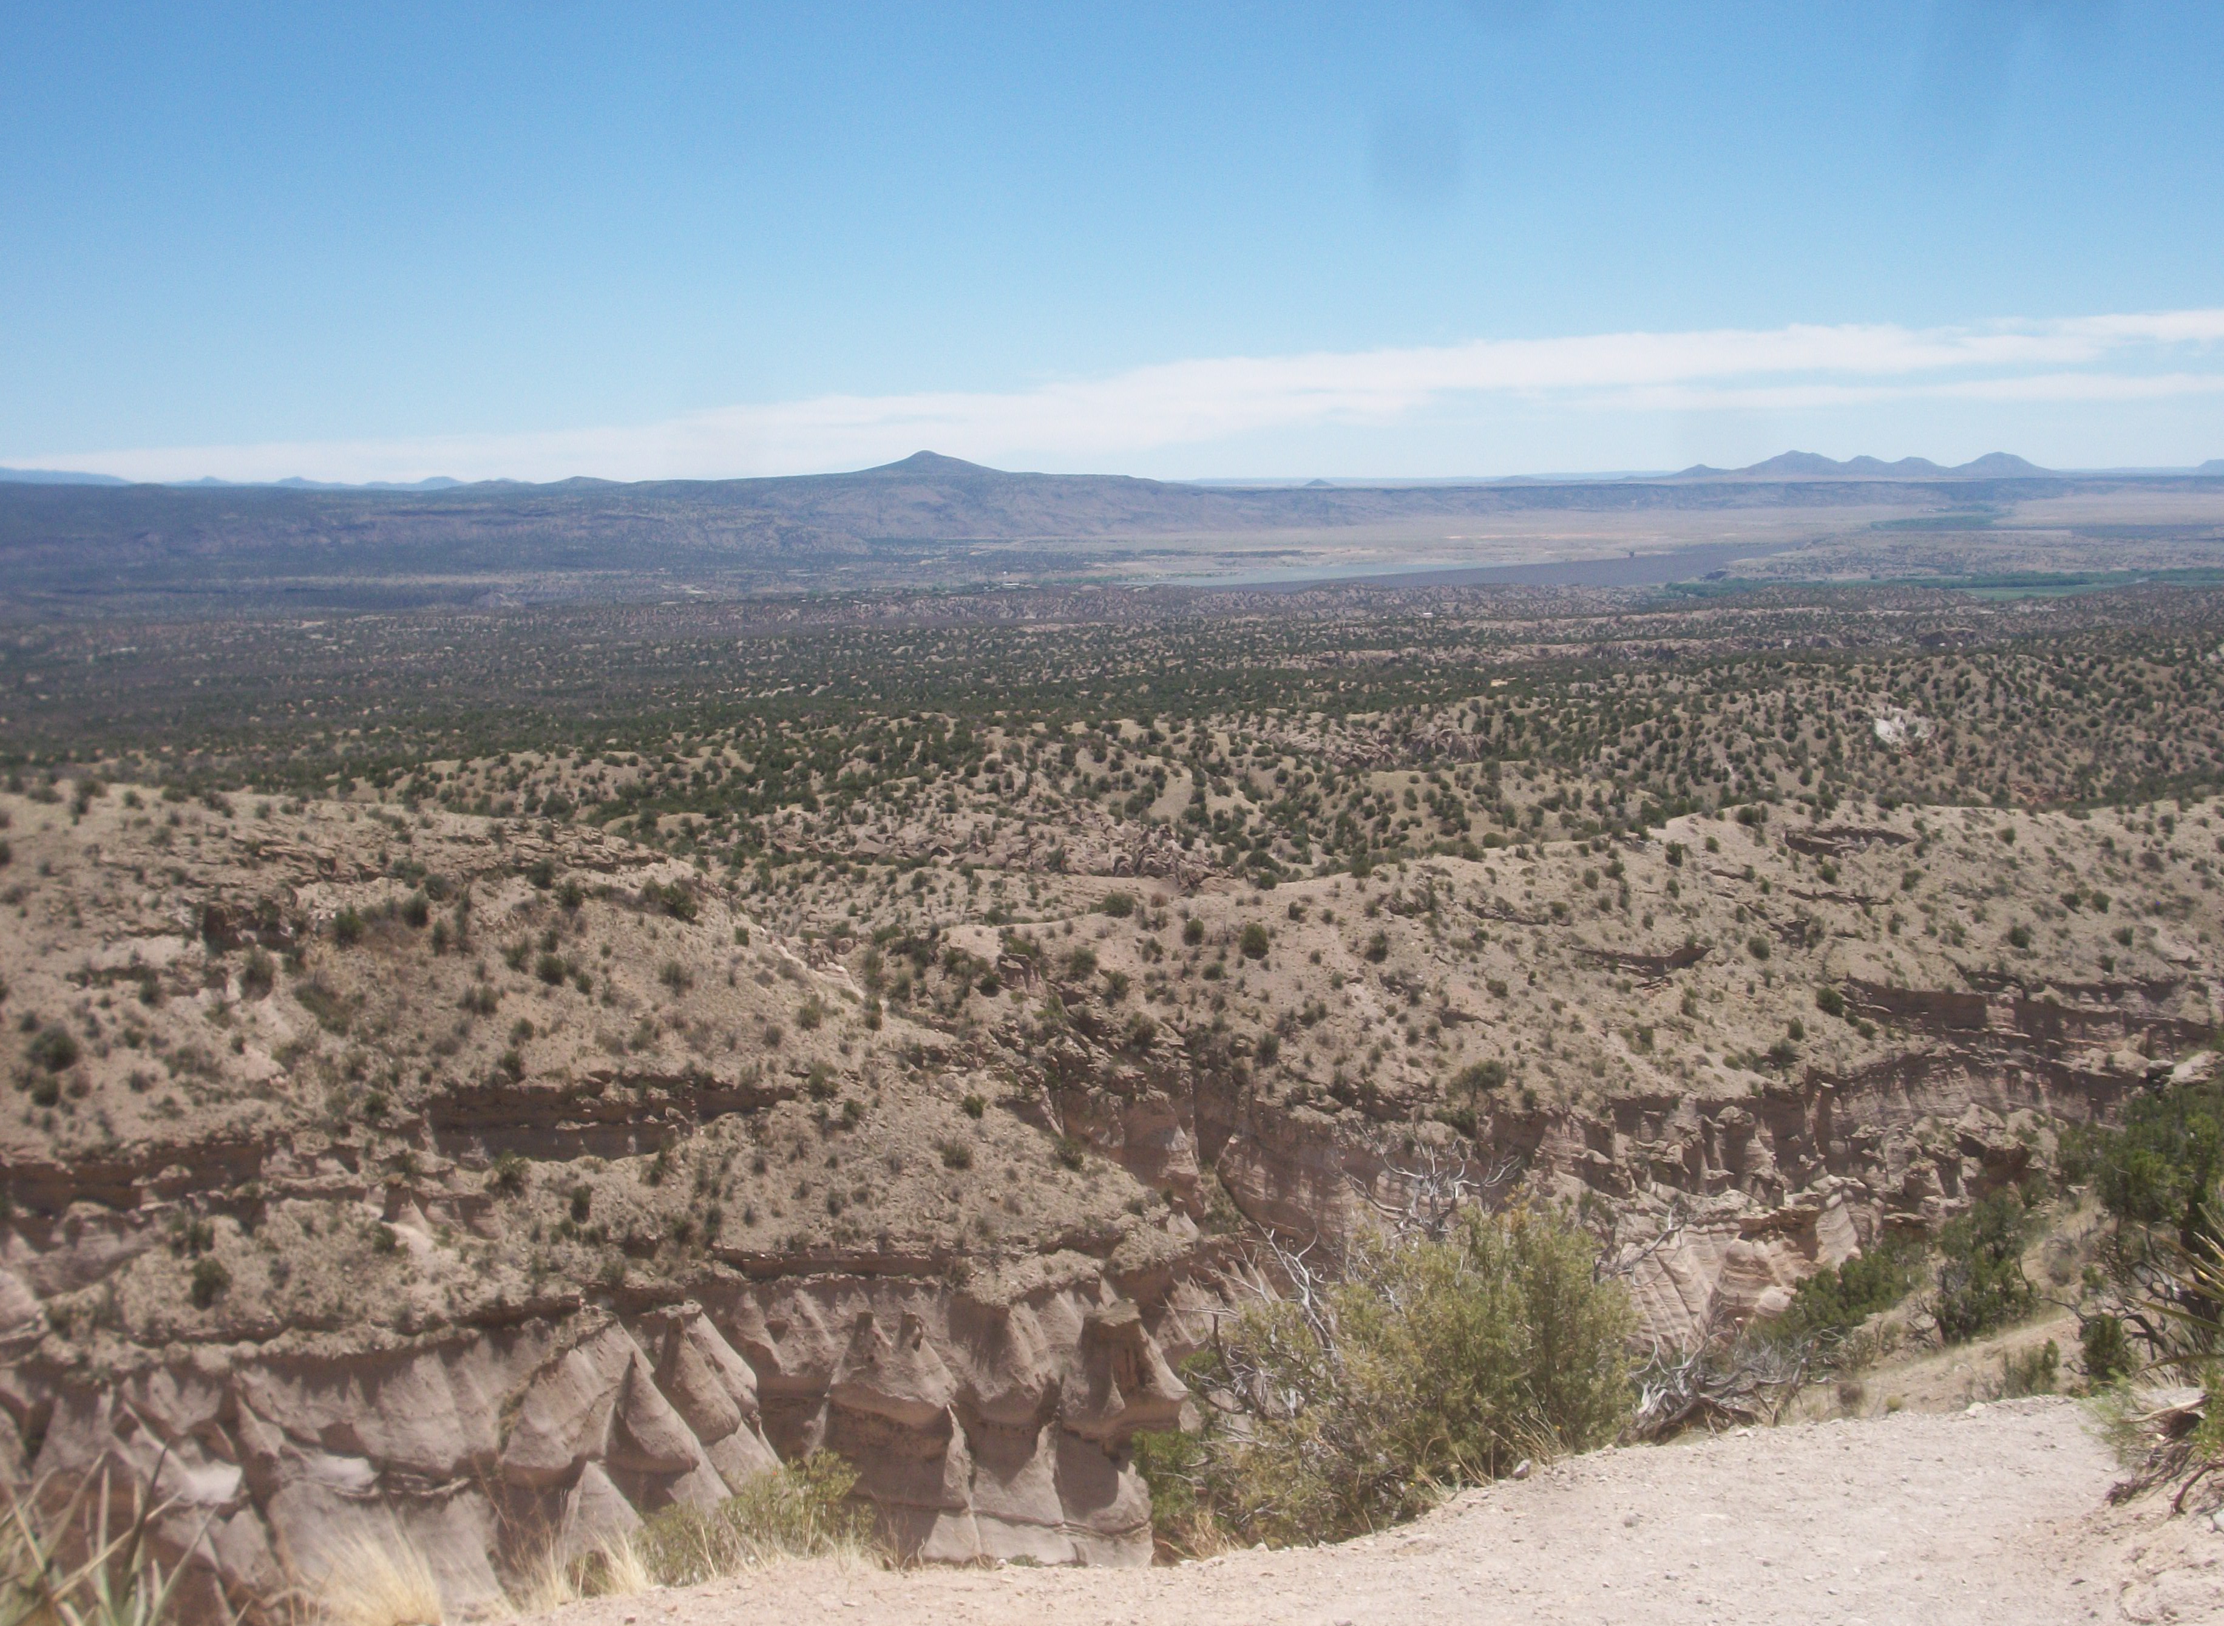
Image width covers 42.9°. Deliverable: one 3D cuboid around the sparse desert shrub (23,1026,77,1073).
[{"bbox_3d":[-45.780,10.160,122.000,2.200,1.900,2.100,0,7,0],"label":"sparse desert shrub"}]

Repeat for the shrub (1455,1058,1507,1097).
[{"bbox_3d":[18.890,13.590,145.000,2.700,1.800,2.400,0,7,0],"label":"shrub"}]

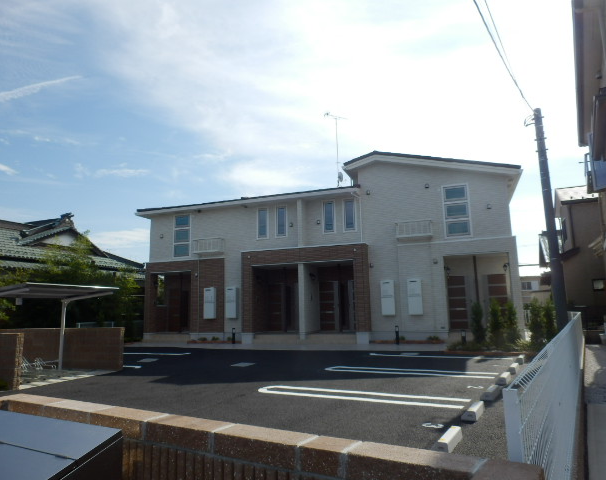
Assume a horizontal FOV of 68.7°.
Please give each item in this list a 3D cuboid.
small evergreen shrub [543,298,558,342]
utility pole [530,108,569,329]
[{"bbox_3d":[7.145,2.377,12.808,0.384,1.361,0.384,-4,-10,18],"label":"small evergreen shrub"},{"bbox_3d":[5.757,-0.128,10.151,0.270,6.125,0.270,-6,-10,30],"label":"utility pole"}]

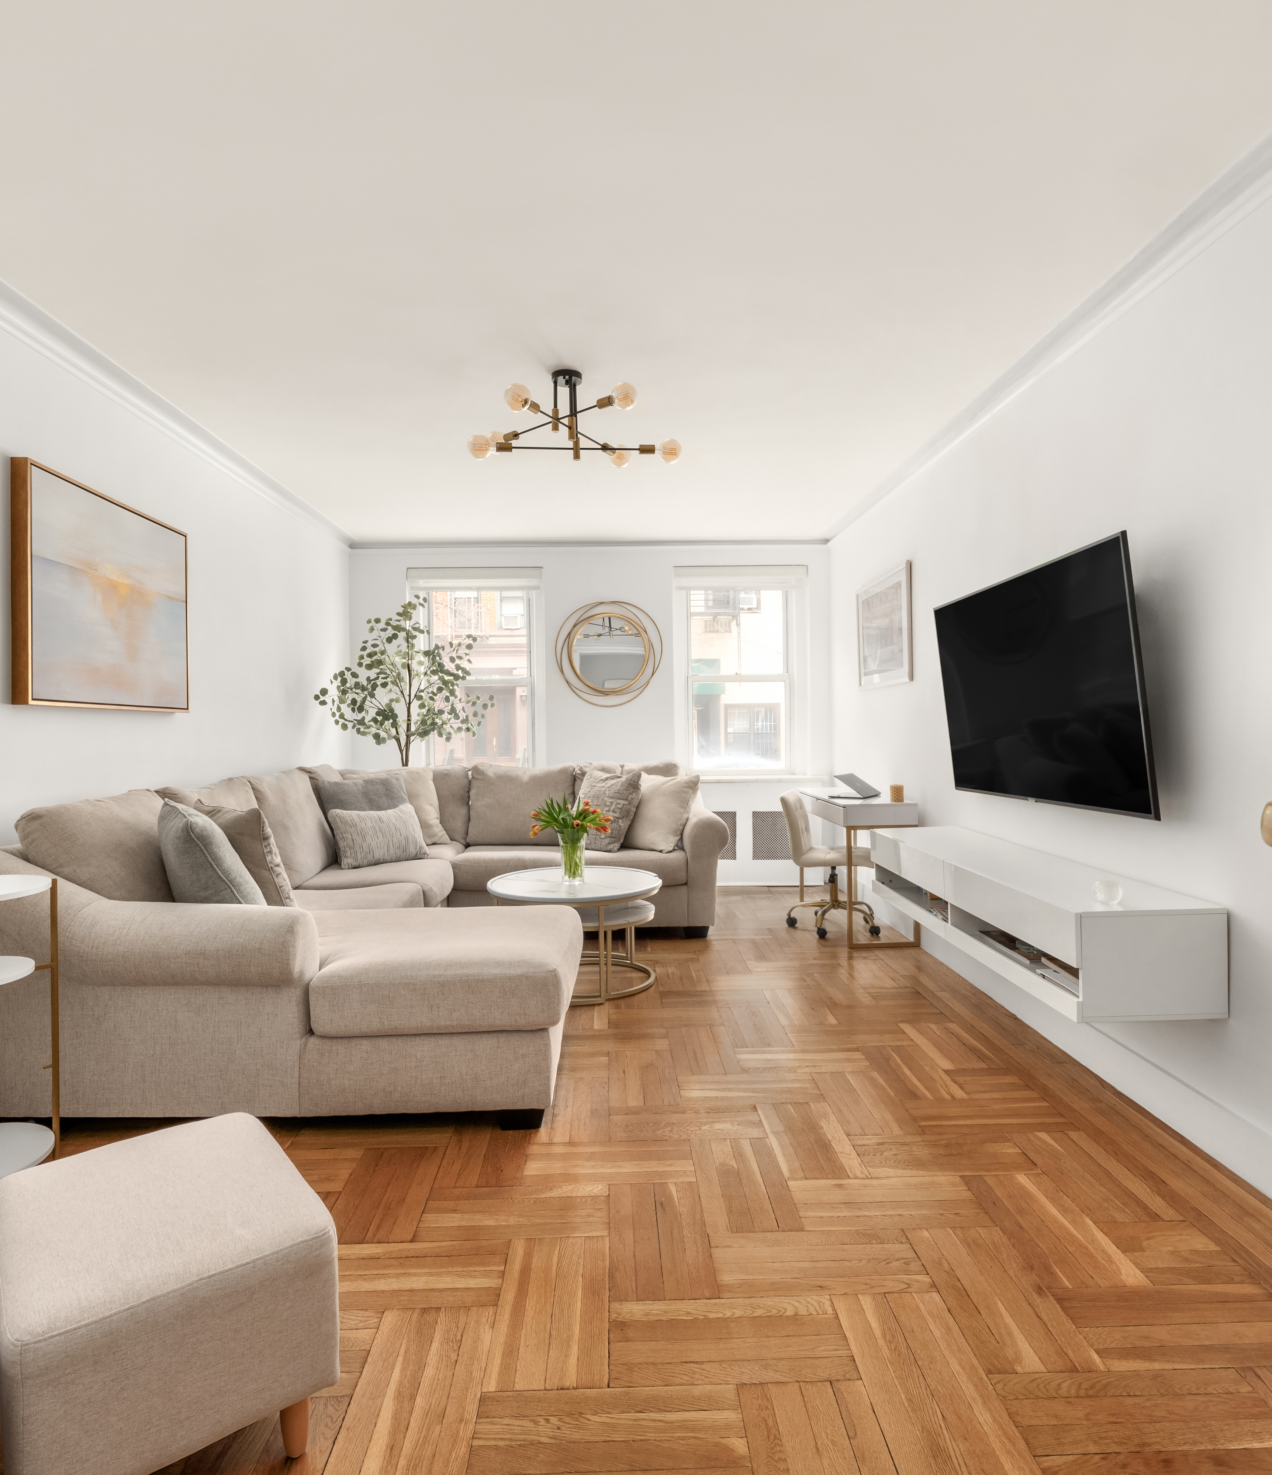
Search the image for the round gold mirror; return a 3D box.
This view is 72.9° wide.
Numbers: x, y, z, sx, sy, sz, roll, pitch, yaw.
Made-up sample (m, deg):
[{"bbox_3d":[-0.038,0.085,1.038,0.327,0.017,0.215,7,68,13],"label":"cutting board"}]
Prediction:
[{"bbox_3d":[-0.208,-0.625,6.478,0.800,0.800,0.040,-1,0,-1],"label":"round gold mirror"}]

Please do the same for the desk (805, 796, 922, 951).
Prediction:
[{"bbox_3d":[1.315,0.743,5.229,0.390,0.768,1.235,-1,1,-2],"label":"desk"}]

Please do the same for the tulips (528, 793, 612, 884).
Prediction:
[{"bbox_3d":[-0.304,0.485,4.099,0.400,0.427,0.360,-1,1,-2],"label":"tulips"}]

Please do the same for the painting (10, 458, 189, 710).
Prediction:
[{"bbox_3d":[-2.027,-0.515,3.342,0.055,0.809,1.056,-1,1,-2],"label":"painting"}]

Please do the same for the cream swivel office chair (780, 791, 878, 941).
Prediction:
[{"bbox_3d":[1.163,0.710,5.036,0.600,0.820,0.540,-1,0,14],"label":"cream swivel office chair"}]

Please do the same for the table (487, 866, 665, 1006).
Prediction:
[{"bbox_3d":[-0.283,0.913,4.091,0.840,0.464,0.840,-1,0,0],"label":"table"}]

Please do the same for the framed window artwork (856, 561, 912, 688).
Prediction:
[{"bbox_3d":[1.483,-0.634,5.168,0.023,0.643,0.940,-1,1,-1],"label":"framed window artwork"}]

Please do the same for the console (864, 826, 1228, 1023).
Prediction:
[{"bbox_3d":[1.343,0.595,3.186,0.390,0.290,1.871,-1,0,-1],"label":"console"}]

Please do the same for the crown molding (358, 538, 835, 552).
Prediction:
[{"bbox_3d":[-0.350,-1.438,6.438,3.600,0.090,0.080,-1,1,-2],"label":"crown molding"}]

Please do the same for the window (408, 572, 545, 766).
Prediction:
[{"bbox_3d":[-1.201,-0.466,6.475,1.008,1.617,0.140,-1,1,-2],"label":"window"}]

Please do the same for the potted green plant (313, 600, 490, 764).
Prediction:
[{"bbox_3d":[-1.554,0.103,5.760,1.180,2.100,1.050,-1,0,-1],"label":"potted green plant"}]

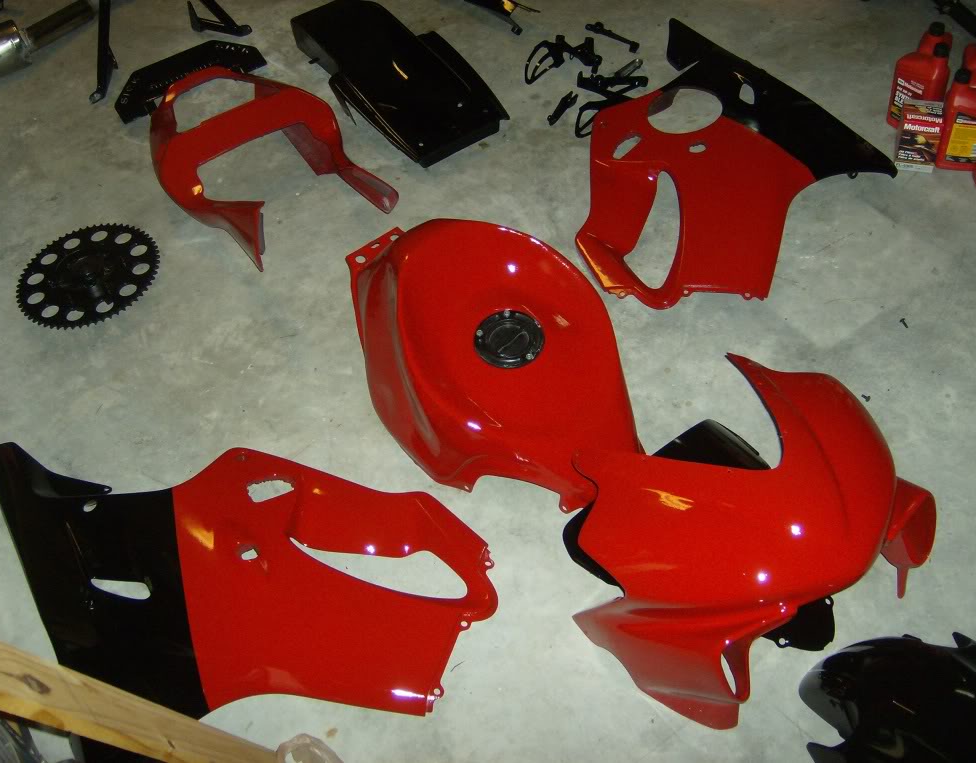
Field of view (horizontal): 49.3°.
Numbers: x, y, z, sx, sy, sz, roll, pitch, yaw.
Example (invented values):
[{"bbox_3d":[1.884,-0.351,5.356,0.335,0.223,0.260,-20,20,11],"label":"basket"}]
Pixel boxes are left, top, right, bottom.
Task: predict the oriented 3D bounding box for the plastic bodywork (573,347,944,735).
[{"bbox_3d":[0.387,0.198,1.626,0.560,0.280,0.450,-34,54,-19],"label":"plastic bodywork"}]

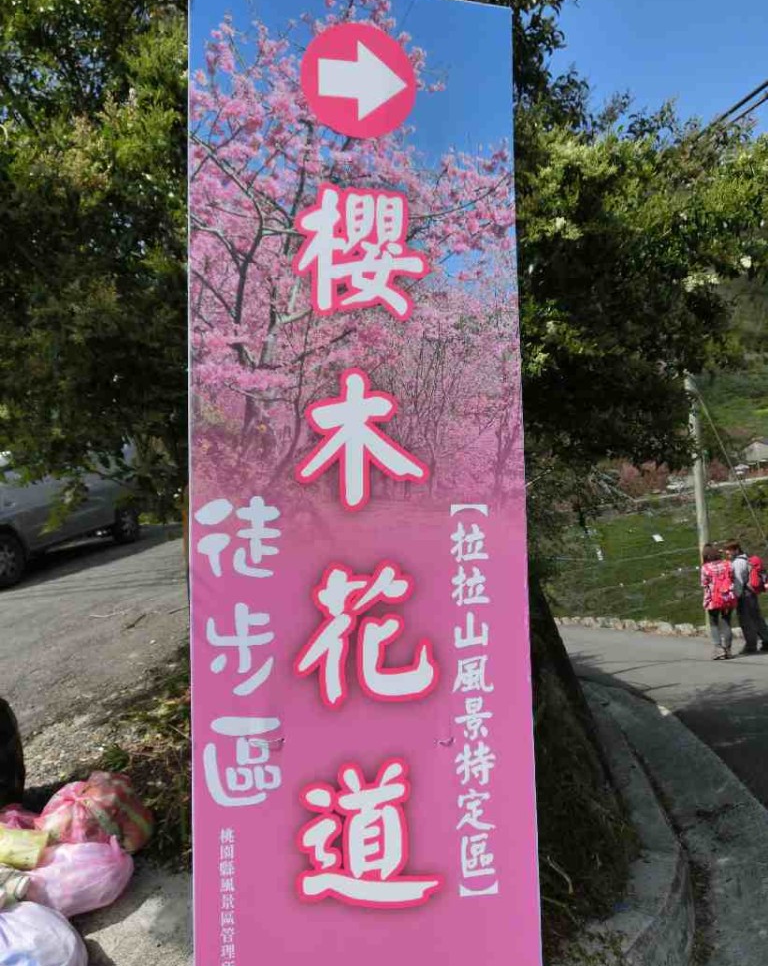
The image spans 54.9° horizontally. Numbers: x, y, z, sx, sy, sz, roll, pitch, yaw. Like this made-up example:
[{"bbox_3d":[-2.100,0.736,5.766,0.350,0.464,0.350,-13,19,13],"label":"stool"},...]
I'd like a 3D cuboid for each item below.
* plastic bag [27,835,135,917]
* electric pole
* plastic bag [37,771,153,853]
[{"bbox_3d":[-1.088,1.414,2.650,0.390,0.240,0.300,0,-4,-22],"label":"plastic bag"},{"bbox_3d":[5.564,0.360,13.000,0.200,4.650,0.200,-4,-4,23],"label":"electric pole"},{"bbox_3d":[-1.155,1.326,2.950,0.450,0.320,0.380,0,-4,-22],"label":"plastic bag"}]

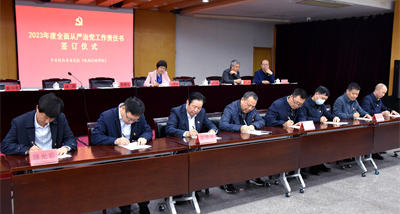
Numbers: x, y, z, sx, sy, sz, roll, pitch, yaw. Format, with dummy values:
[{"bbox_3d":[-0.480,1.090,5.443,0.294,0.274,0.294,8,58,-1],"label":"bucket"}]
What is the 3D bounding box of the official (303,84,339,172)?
[{"bbox_3d":[1.591,0.327,4.800,0.606,1.222,0.707,-3,7,-31],"label":"official"}]

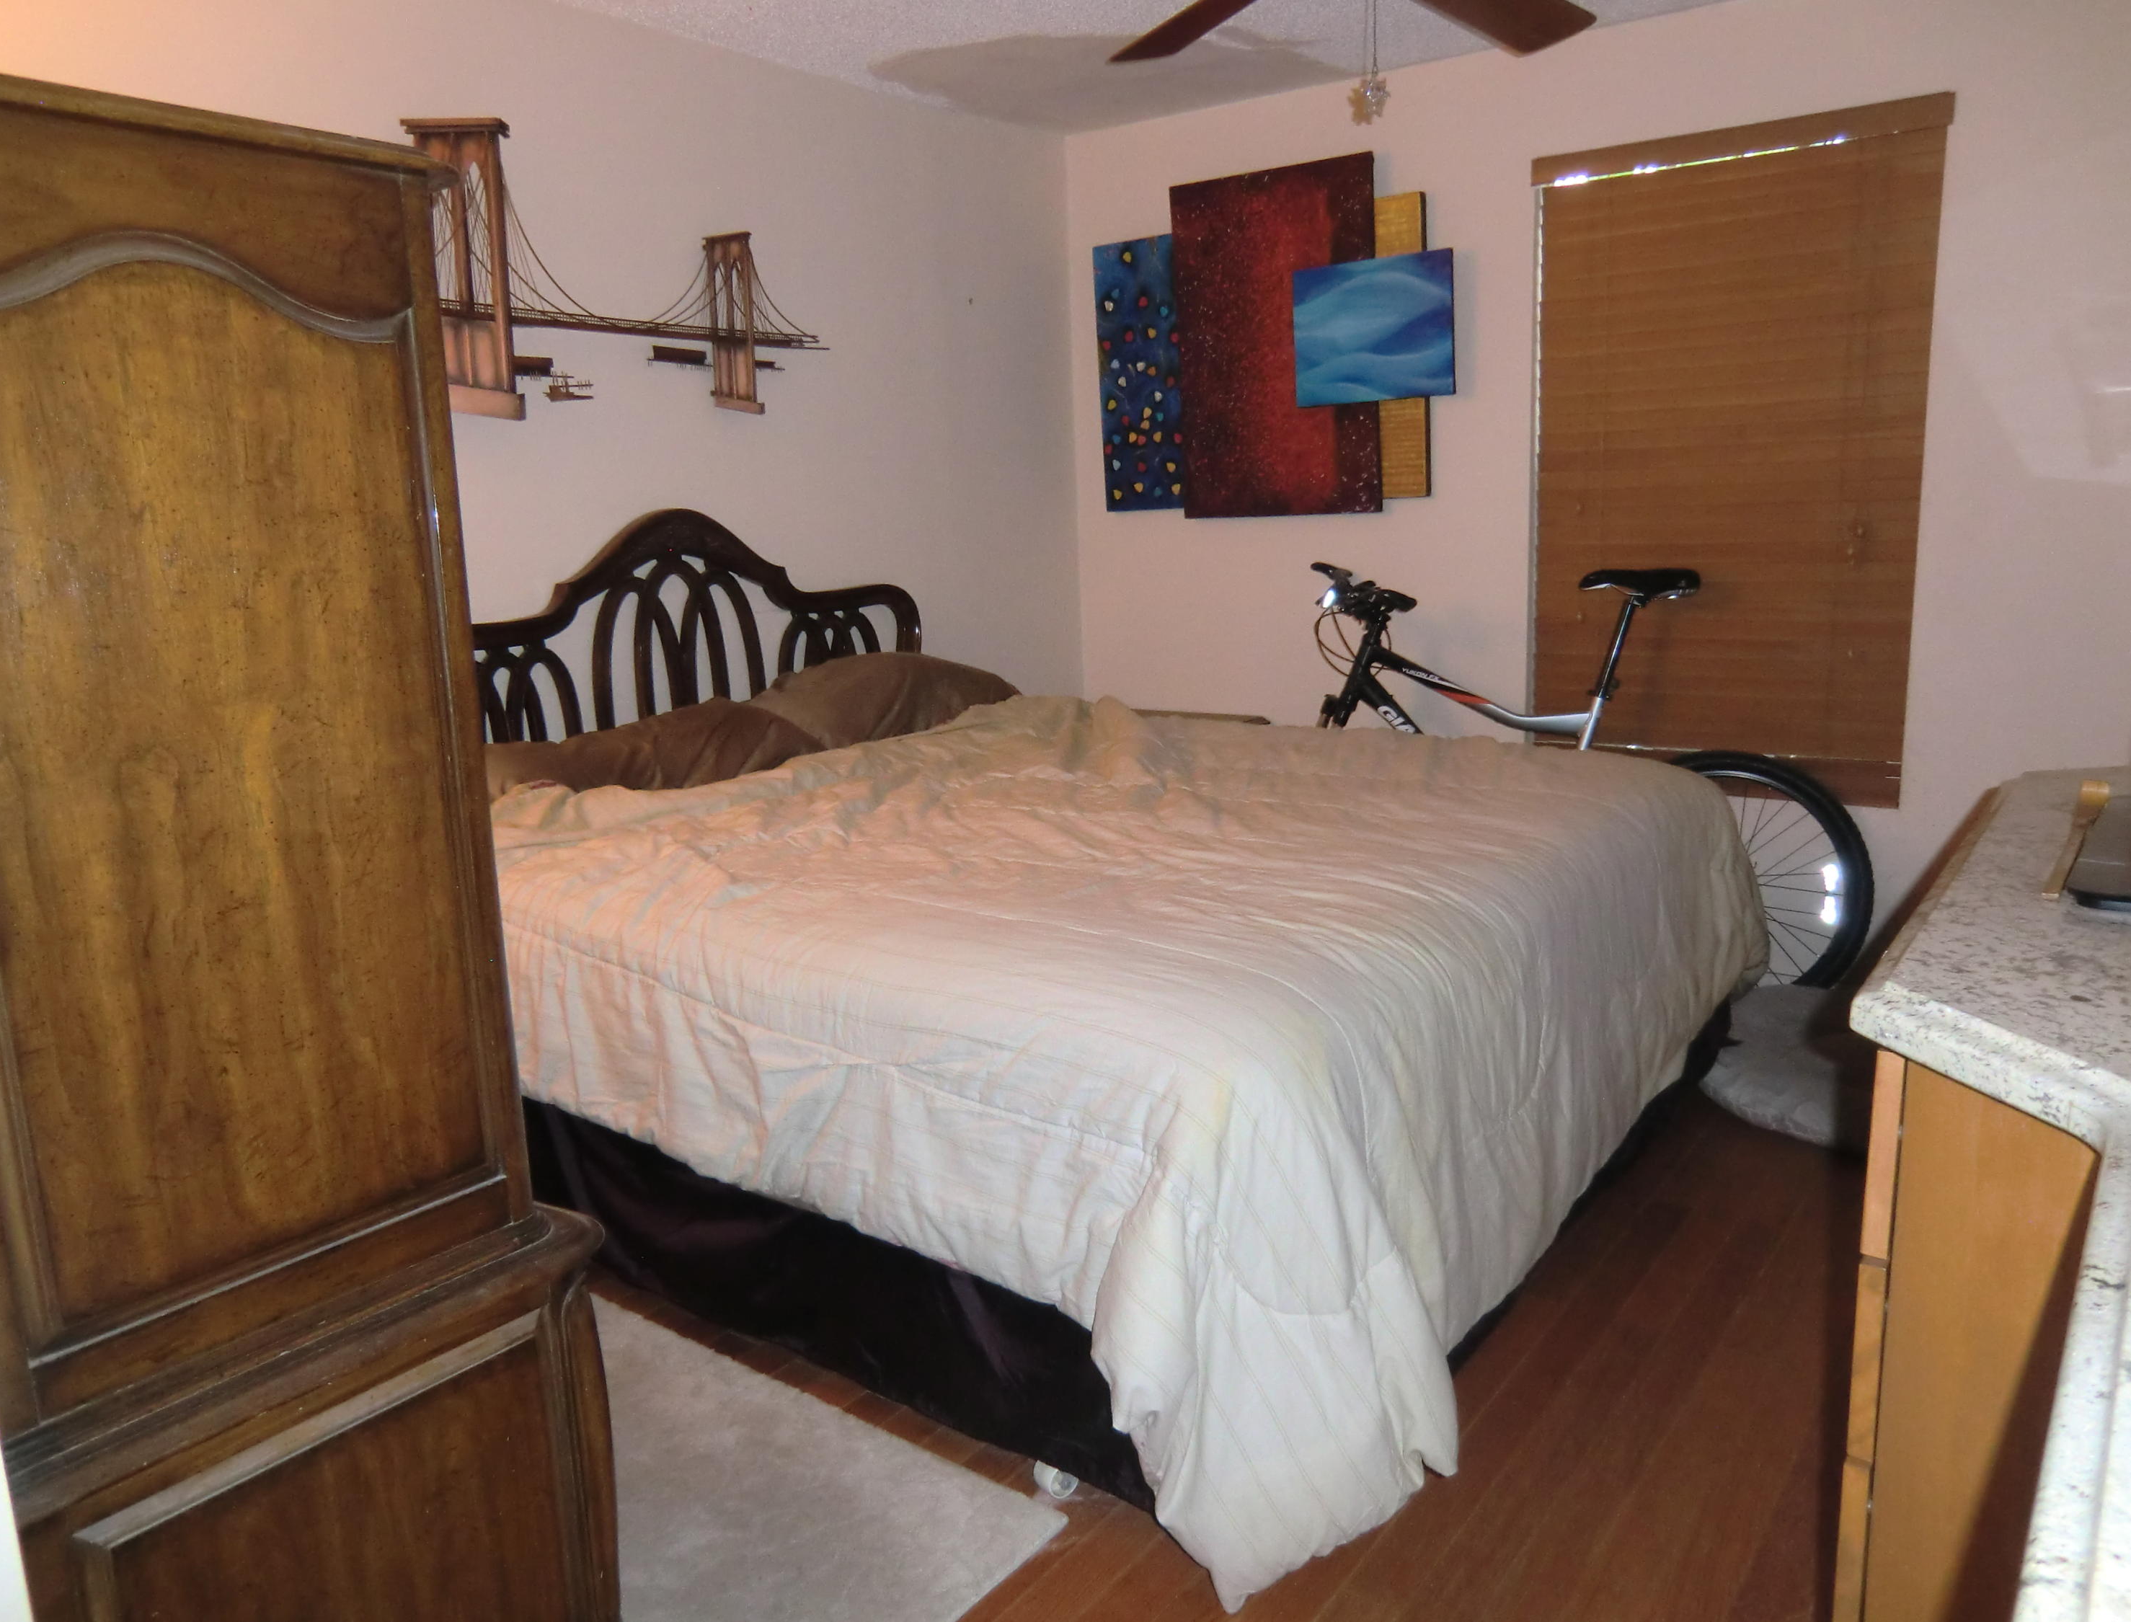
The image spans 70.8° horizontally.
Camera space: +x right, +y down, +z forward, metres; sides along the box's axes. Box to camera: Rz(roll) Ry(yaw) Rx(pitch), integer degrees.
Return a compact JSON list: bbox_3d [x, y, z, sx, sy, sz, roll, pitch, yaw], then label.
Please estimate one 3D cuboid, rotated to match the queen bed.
[{"bbox_3d":[0.051,0.027,3.110,2.200,1.345,2.080,7,15,37],"label":"queen bed"}]

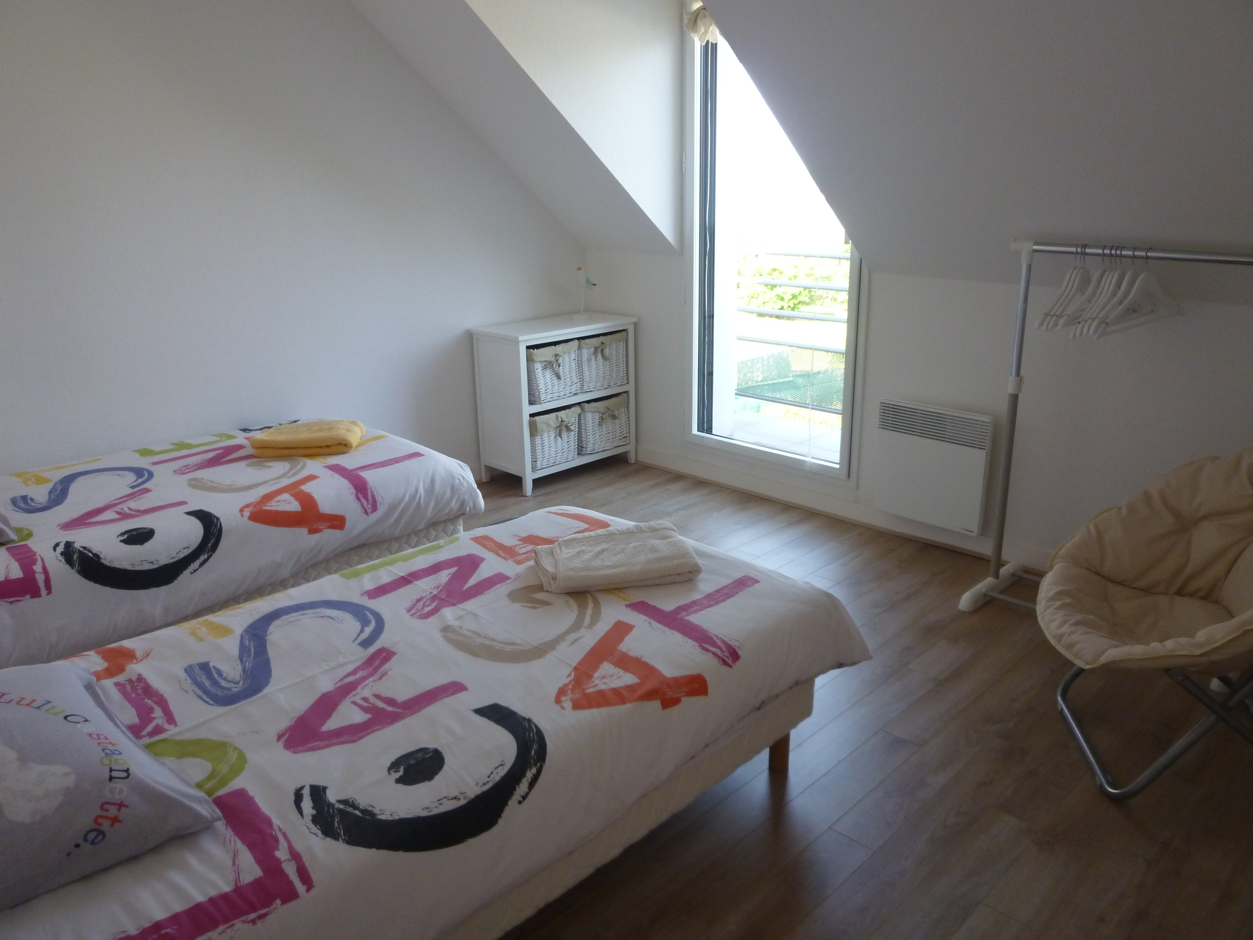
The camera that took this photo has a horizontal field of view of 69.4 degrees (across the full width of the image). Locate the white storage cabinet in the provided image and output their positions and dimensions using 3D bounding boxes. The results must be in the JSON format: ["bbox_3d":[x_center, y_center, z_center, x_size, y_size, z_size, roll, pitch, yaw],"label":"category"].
[{"bbox_3d":[-0.323,-0.338,4.372,0.358,0.737,0.736,16,24,42],"label":"white storage cabinet"}]

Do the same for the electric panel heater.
[{"bbox_3d":[1.151,-0.015,3.402,0.428,0.439,0.074,16,24,42],"label":"electric panel heater"}]

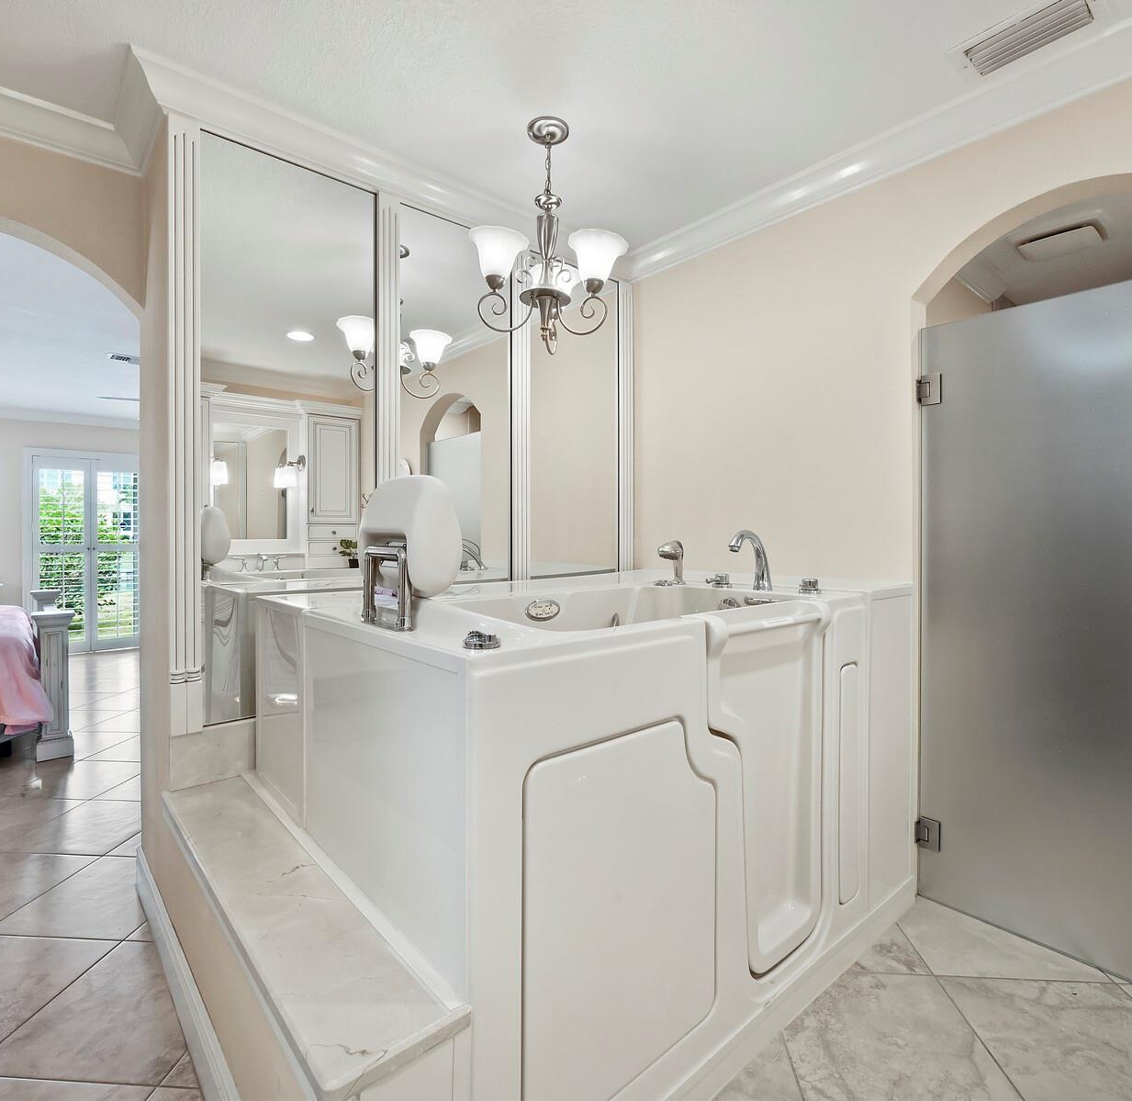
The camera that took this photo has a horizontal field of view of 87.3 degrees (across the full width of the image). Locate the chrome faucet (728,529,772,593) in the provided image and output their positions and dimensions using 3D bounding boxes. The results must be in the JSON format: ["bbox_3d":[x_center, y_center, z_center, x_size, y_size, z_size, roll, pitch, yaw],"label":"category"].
[{"bbox_3d":[0.549,0.033,1.767,0.214,0.188,0.059,-1,2,-42],"label":"chrome faucet"}]

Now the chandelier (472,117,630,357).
[{"bbox_3d":[-0.056,-0.981,1.878,0.478,0.667,0.458,0,1,-2],"label":"chandelier"}]

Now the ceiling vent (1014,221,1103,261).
[{"bbox_3d":[2.146,-1.315,2.574,0.255,0.041,0.244,-1,2,-42],"label":"ceiling vent"}]

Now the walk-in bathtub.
[{"bbox_3d":[0.121,0.645,1.781,1.691,1.056,1.125,-1,2,-42],"label":"walk-in bathtub"}]

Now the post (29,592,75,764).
[{"bbox_3d":[-2.849,0.734,3.308,0.178,0.814,0.178,-1,2,-42],"label":"post"}]

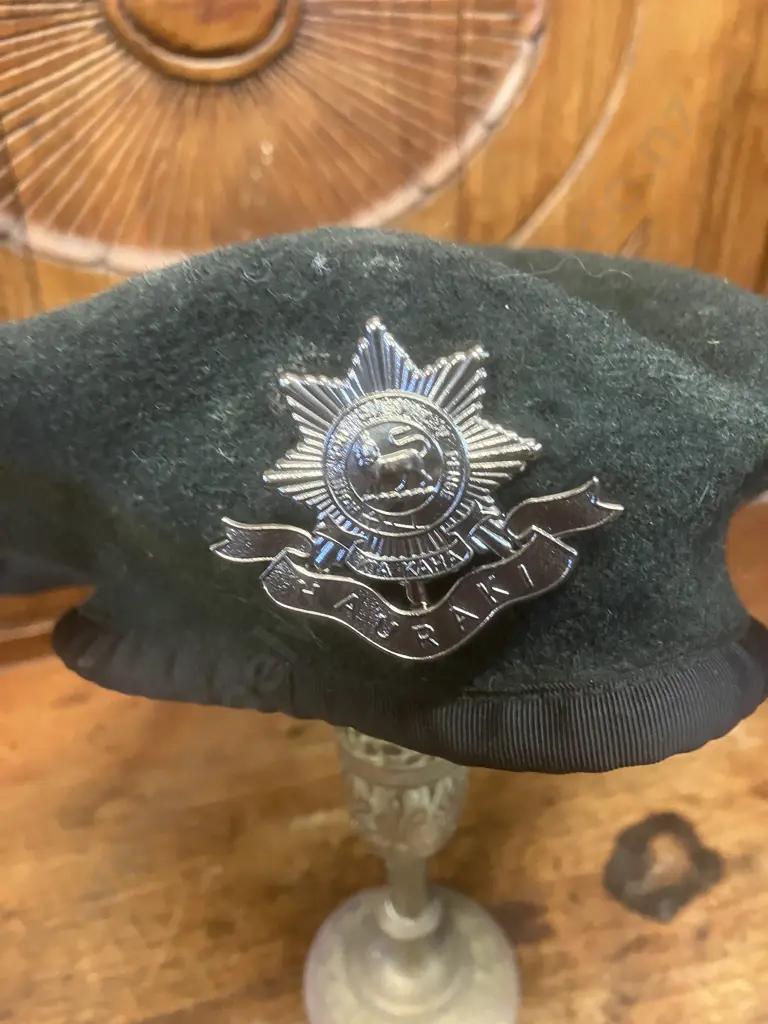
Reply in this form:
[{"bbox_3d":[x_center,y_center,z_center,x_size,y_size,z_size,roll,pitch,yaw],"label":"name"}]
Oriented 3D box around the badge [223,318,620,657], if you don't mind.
[{"bbox_3d":[0.002,-0.002,0.110,0.057,0.046,0.006,-6,14,12],"label":"badge"}]

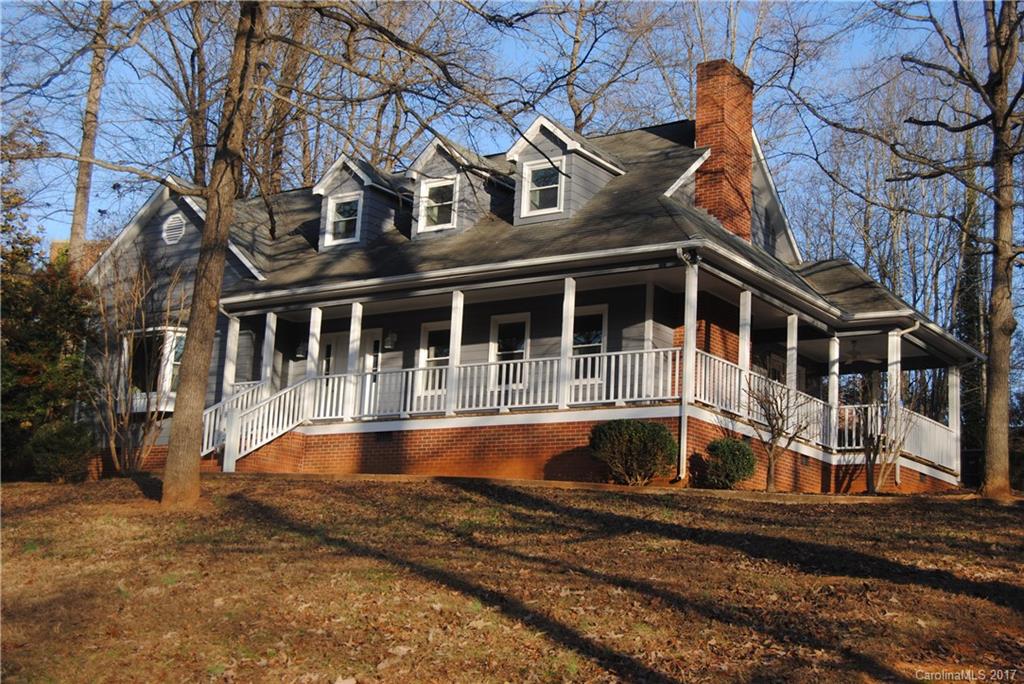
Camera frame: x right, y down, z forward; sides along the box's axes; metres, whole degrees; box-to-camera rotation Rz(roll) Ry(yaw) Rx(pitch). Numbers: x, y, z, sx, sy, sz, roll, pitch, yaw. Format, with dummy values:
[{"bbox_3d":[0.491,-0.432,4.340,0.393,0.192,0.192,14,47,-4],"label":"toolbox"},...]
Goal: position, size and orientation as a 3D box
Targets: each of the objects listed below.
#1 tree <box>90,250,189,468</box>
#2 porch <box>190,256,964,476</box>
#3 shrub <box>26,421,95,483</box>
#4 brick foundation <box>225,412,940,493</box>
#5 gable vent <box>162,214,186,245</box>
[{"bbox_3d":[-7.820,0.406,30.224,2.150,4.750,2.100,-5,-14,34],"label":"tree"},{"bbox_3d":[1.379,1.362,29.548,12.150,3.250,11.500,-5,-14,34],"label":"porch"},{"bbox_3d":[-9.708,2.354,31.208,1.420,1.320,1.400,-5,-14,34],"label":"shrub"},{"bbox_3d":[2.106,2.761,28.630,9.980,1.120,11.500,-5,-14,34],"label":"brick foundation"},{"bbox_3d":[-7.529,-2.519,32.257,0.680,0.680,0.070,-5,-14,34],"label":"gable vent"}]

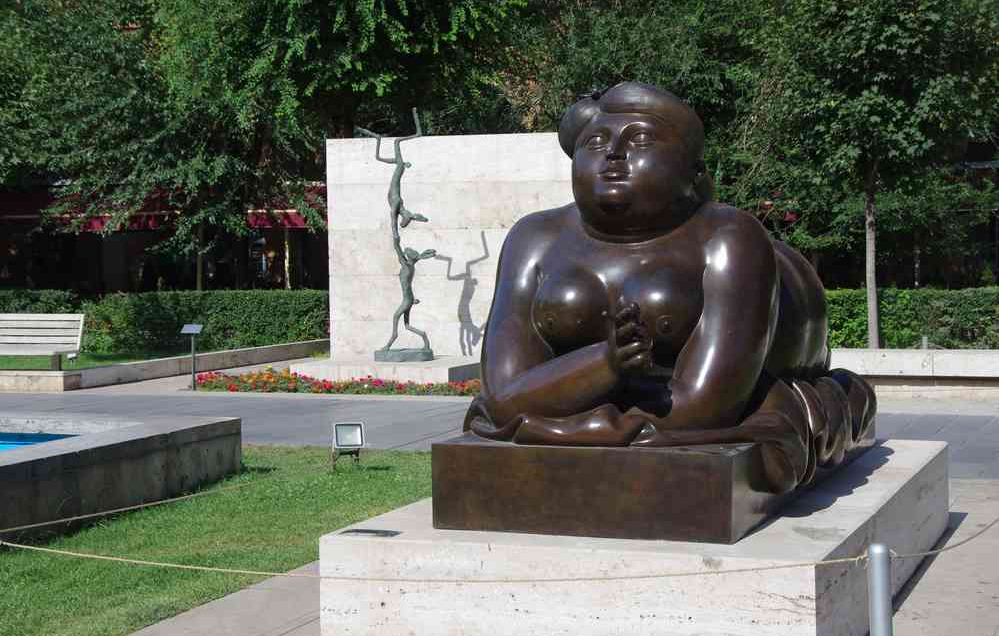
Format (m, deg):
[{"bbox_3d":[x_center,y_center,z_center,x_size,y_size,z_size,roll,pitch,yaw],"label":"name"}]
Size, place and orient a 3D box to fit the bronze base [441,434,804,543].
[{"bbox_3d":[0.976,0.640,8.995,1.281,0.348,3.745,0,2,20],"label":"bronze base"}]

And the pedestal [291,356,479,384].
[{"bbox_3d":[-1.233,0.676,23.311,2.184,0.215,2.352,0,2,20],"label":"pedestal"}]

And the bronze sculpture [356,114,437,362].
[{"bbox_3d":[-1.364,-1.093,23.520,0.958,3.311,0.538,0,2,20],"label":"bronze sculpture"}]

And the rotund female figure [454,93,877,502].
[{"bbox_3d":[1.010,-0.169,8.976,1.529,1.865,3.629,0,2,20],"label":"rotund female figure"}]

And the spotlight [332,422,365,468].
[{"bbox_3d":[-1.185,0.976,13.824,0.232,0.356,0.185,-1,2,-18],"label":"spotlight"}]

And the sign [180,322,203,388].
[{"bbox_3d":[-3.719,0.473,21.535,0.249,0.803,0.143,0,2,20],"label":"sign"}]

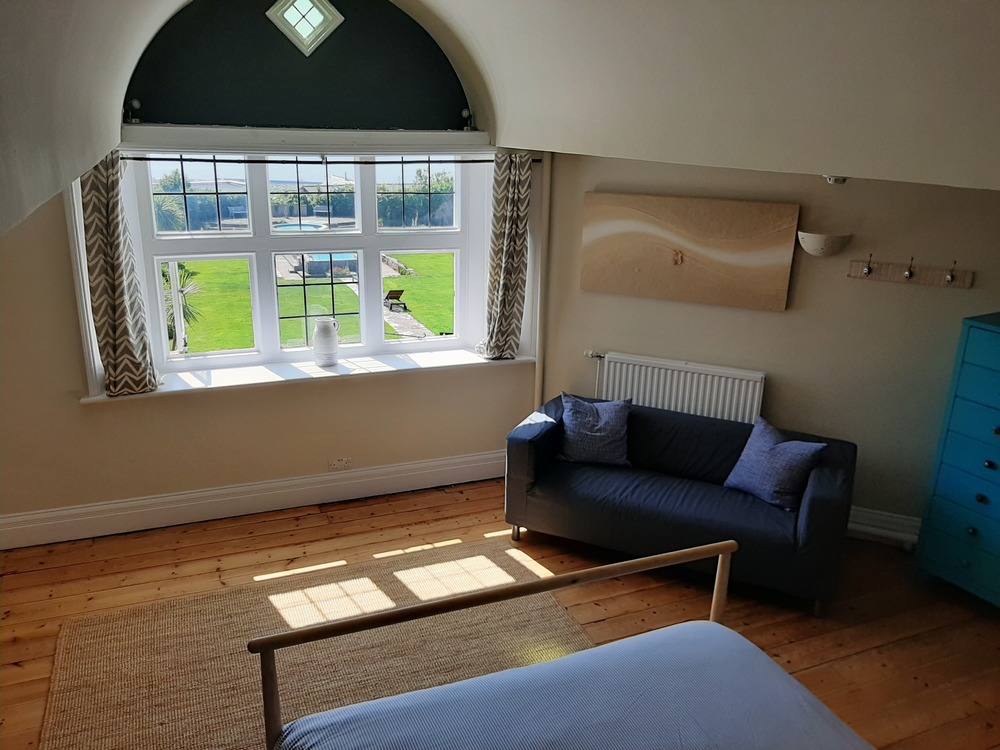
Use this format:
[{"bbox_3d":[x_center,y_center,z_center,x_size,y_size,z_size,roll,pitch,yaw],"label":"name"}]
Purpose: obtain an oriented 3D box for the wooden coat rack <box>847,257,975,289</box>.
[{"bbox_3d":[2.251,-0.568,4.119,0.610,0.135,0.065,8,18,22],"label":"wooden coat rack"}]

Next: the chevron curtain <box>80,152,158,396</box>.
[{"bbox_3d":[-2.080,-0.538,4.098,0.260,1.320,0.130,-5,18,-21],"label":"chevron curtain"}]

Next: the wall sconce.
[{"bbox_3d":[1.821,-0.732,4.228,0.285,0.130,0.125,8,18,22],"label":"wall sconce"}]

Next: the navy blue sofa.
[{"bbox_3d":[1.033,0.691,4.412,1.800,0.670,0.870,9,19,23],"label":"navy blue sofa"}]

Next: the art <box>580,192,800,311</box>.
[{"bbox_3d":[1.118,-0.765,4.578,1.260,0.610,0.040,8,18,22],"label":"art"}]

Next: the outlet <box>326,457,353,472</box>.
[{"bbox_3d":[-1.033,0.581,4.874,0.147,0.086,0.016,-5,18,-21],"label":"outlet"}]

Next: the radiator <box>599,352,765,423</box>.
[{"bbox_3d":[1.140,0.229,4.800,0.970,0.620,0.095,8,18,22],"label":"radiator"}]

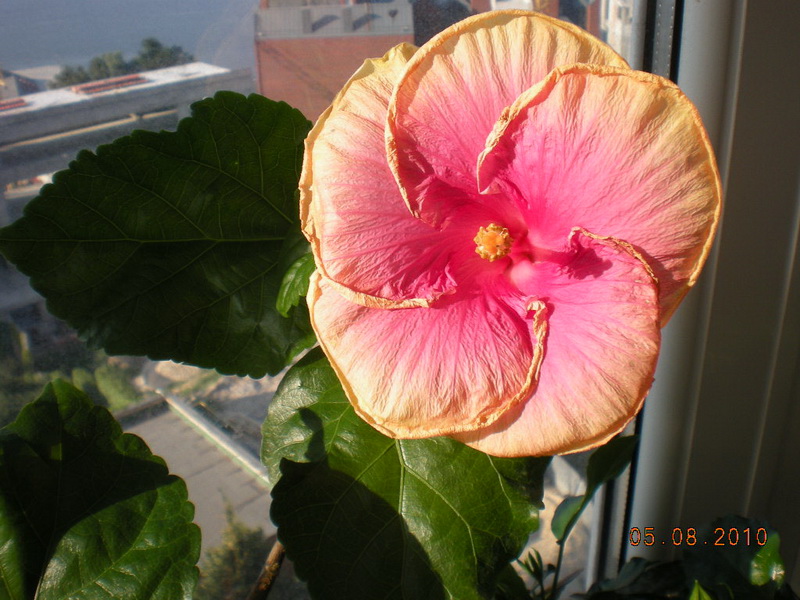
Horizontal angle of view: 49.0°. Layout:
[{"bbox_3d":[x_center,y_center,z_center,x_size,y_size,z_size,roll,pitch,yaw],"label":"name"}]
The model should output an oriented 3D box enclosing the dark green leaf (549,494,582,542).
[{"bbox_3d":[0.083,0.110,0.440,0.012,0.025,0.008,31,21,15],"label":"dark green leaf"}]

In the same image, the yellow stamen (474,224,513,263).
[{"bbox_3d":[0.037,-0.022,0.345,0.015,0.015,0.017,9,-7,23],"label":"yellow stamen"}]

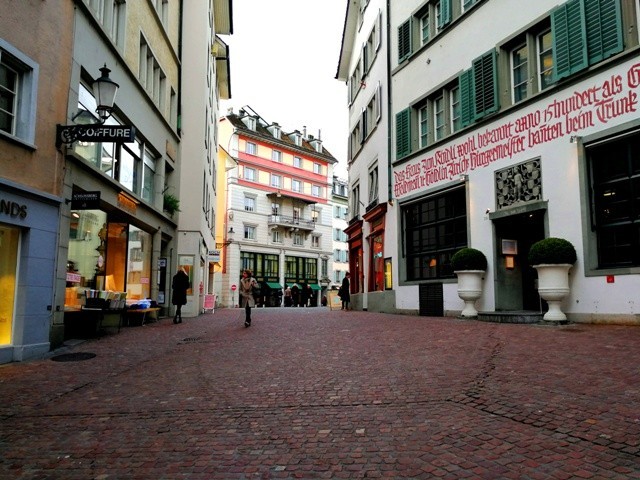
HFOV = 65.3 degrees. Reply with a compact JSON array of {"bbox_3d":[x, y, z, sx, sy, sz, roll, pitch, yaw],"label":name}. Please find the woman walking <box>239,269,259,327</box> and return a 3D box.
[{"bbox_3d":[-2.119,1.737,14.899,0.560,1.695,0.420,-1,-7,12],"label":"woman walking"}]

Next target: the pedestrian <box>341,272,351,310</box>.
[{"bbox_3d":[1.157,2.308,22.387,0.450,1.718,0.470,-2,-7,15],"label":"pedestrian"}]

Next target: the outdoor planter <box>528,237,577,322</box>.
[{"bbox_3d":[4.845,0.811,10.381,0.830,1.719,0.830,3,-8,-23],"label":"outdoor planter"}]

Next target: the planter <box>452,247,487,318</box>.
[{"bbox_3d":[3.836,1.093,12.808,0.830,1.735,0.830,3,-8,-23],"label":"planter"}]

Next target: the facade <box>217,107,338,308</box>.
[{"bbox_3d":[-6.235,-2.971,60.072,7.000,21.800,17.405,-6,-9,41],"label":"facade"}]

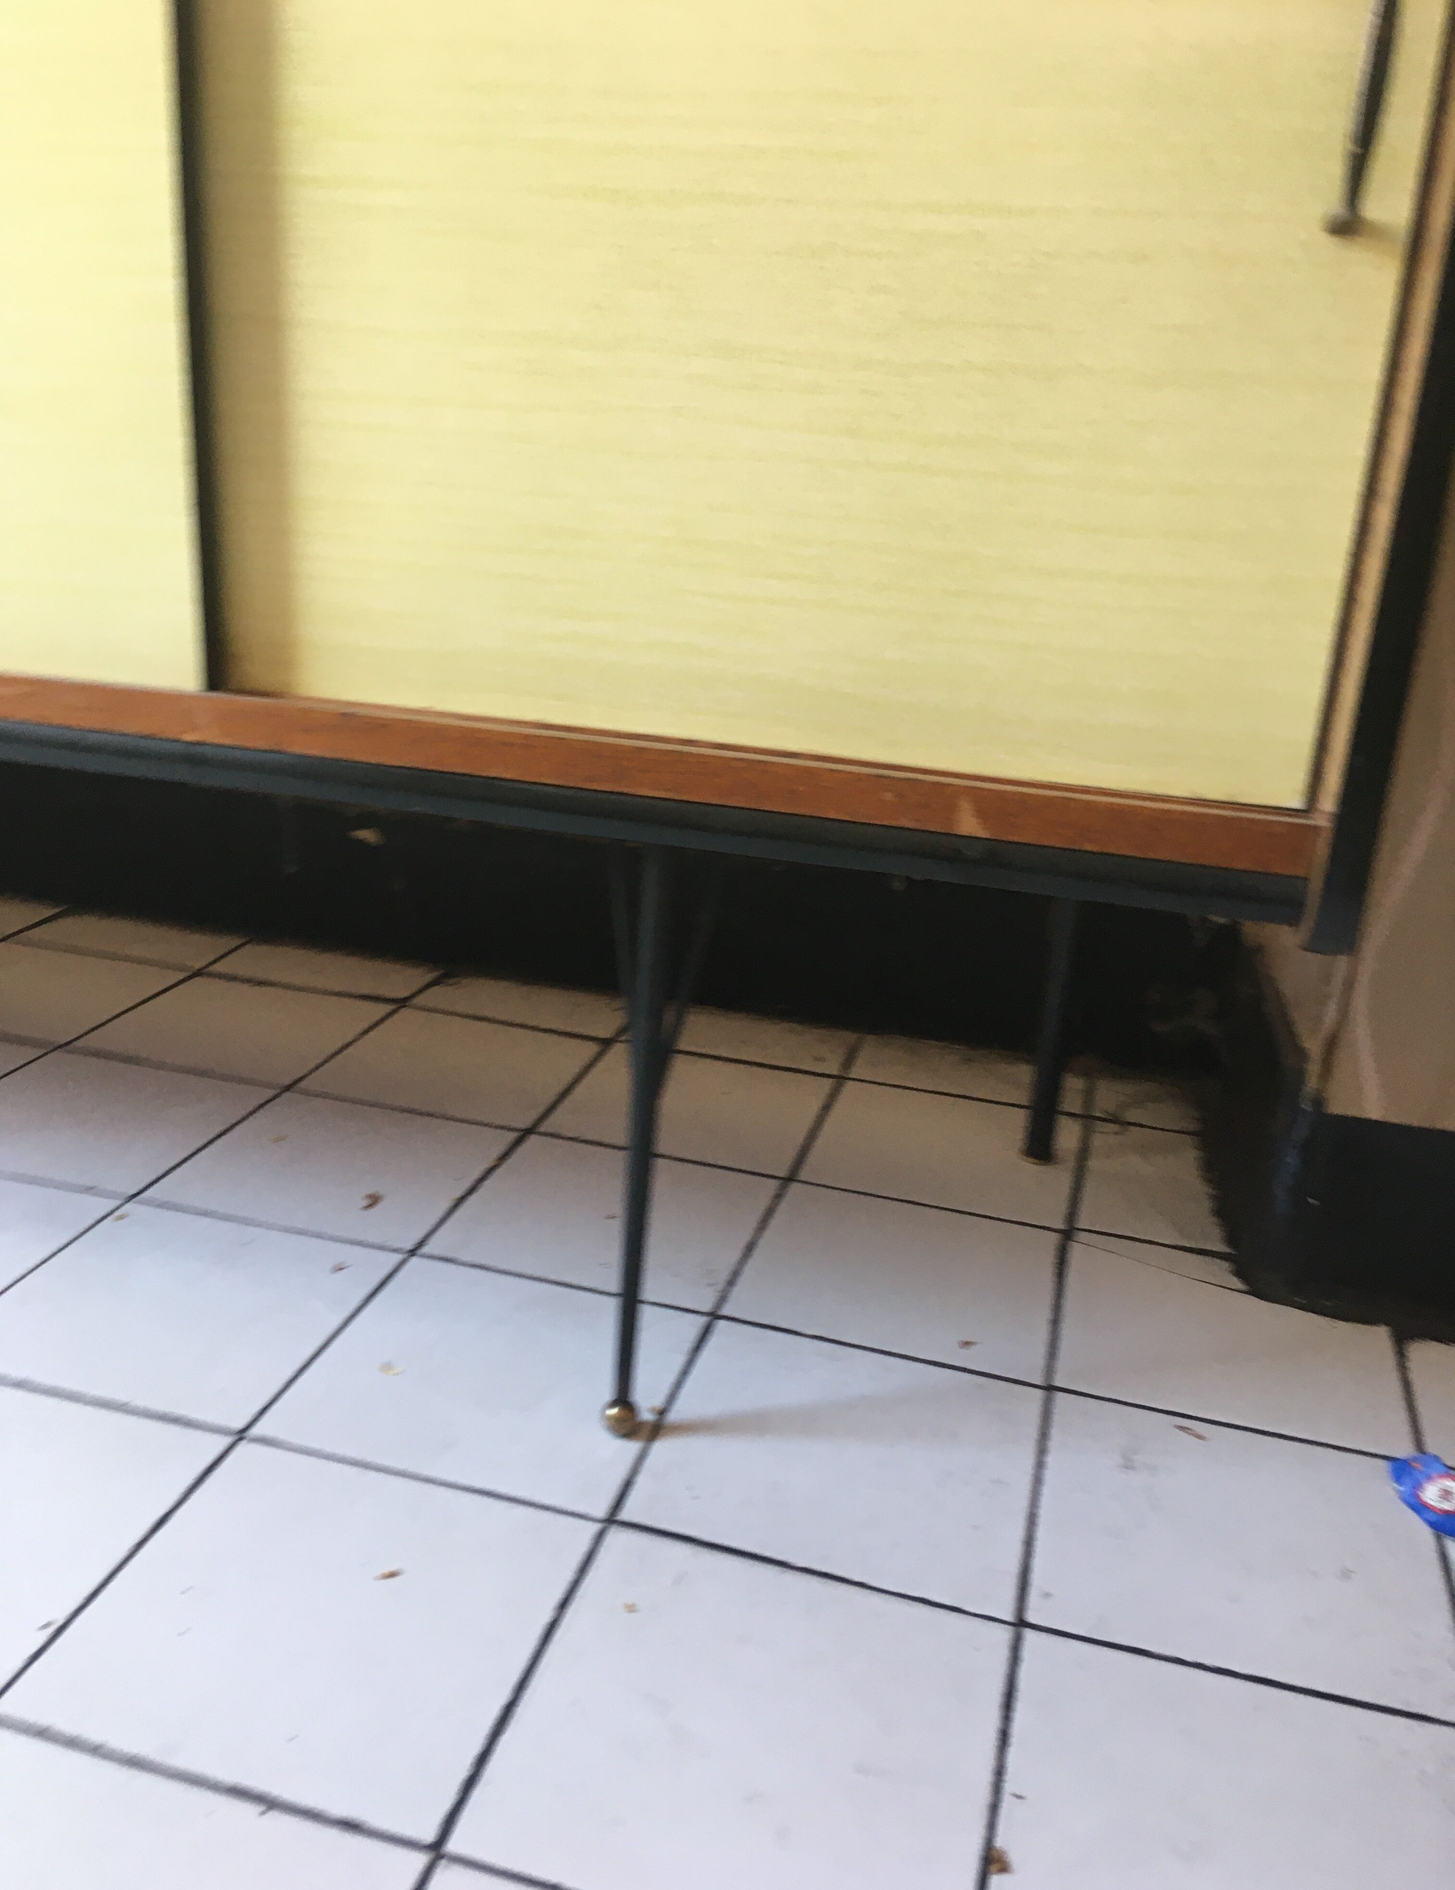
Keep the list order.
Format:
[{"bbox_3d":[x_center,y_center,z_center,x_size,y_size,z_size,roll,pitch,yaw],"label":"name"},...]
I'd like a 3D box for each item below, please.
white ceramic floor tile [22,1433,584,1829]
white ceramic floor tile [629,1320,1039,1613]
[{"bbox_3d":[-0.184,0.307,0.744,0.198,0.010,0.198,9,19,13],"label":"white ceramic floor tile"},{"bbox_3d":[0.066,0.279,0.887,0.198,0.010,0.198,9,19,13],"label":"white ceramic floor tile"}]

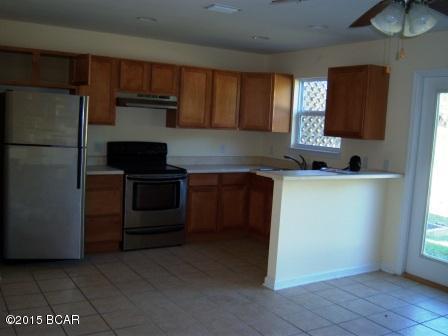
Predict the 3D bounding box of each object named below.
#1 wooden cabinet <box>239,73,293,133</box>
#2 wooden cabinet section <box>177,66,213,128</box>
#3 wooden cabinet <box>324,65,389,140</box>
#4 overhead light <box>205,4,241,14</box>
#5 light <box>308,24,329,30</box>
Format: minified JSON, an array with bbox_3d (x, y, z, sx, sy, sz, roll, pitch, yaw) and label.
[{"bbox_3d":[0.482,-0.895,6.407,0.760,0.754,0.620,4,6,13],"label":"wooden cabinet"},{"bbox_3d":[-0.444,-0.882,5.944,0.459,0.759,0.328,-1,7,-31],"label":"wooden cabinet section"},{"bbox_3d":[1.407,-0.702,5.024,0.330,0.754,0.560,-1,7,-31],"label":"wooden cabinet"},{"bbox_3d":[-0.007,-1.333,3.929,0.300,0.050,0.180,-1,7,-31],"label":"overhead light"},{"bbox_3d":[0.916,-1.349,4.479,0.180,0.040,0.180,3,6,0],"label":"light"}]

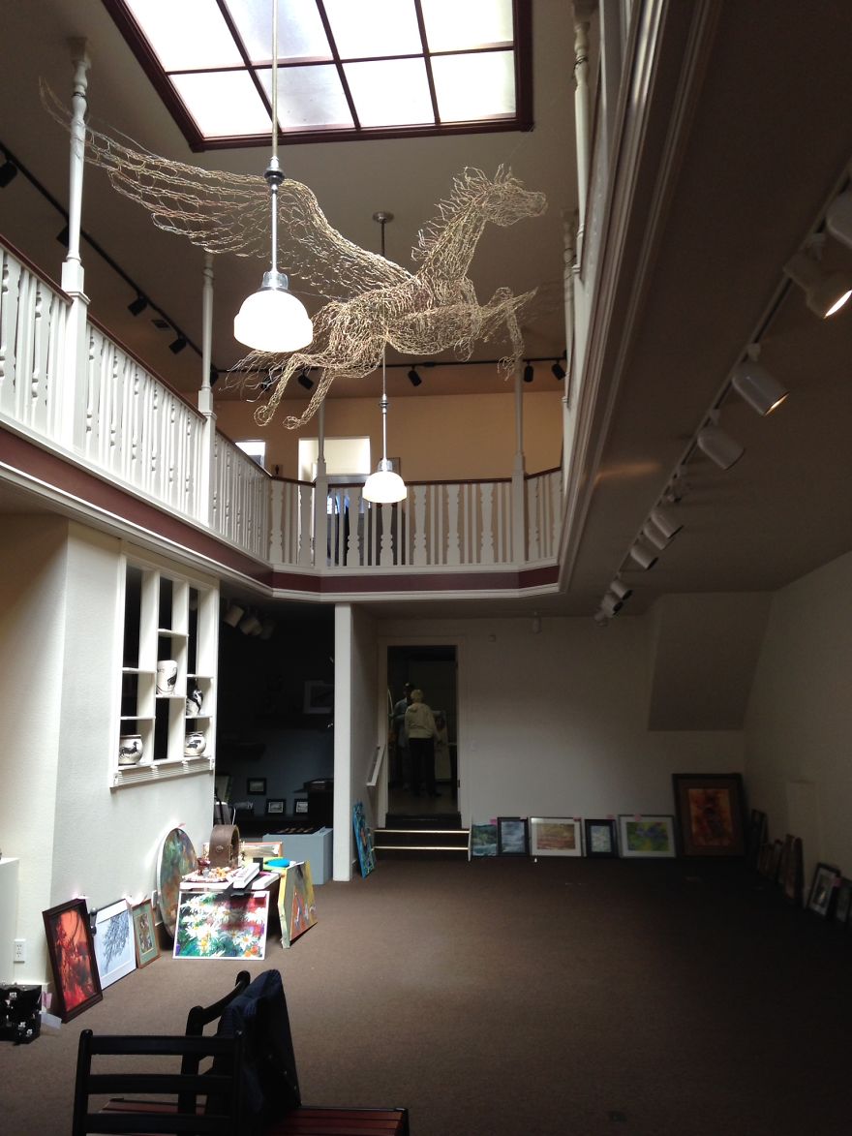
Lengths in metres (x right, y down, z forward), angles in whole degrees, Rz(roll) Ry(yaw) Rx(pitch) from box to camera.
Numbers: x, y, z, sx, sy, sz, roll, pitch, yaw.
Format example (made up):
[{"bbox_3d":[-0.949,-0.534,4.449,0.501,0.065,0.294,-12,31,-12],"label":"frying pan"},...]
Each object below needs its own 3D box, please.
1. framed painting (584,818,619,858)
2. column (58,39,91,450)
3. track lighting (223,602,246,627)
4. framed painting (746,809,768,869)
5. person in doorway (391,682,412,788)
[{"bbox_3d":[2.094,3.225,12.883,0.360,0.445,0.030,-1,-19,6],"label":"framed painting"},{"bbox_3d":[-2.201,-2.037,6.739,0.155,2.672,0.155,-1,-8,6],"label":"column"},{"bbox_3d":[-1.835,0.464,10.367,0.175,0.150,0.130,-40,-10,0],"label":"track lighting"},{"bbox_3d":[3.585,2.943,11.729,0.030,0.593,0.658,8,-7,5],"label":"framed painting"},{"bbox_3d":[-0.344,2.743,17.737,0.480,1.730,0.330,1,-8,-12],"label":"person in doorway"}]

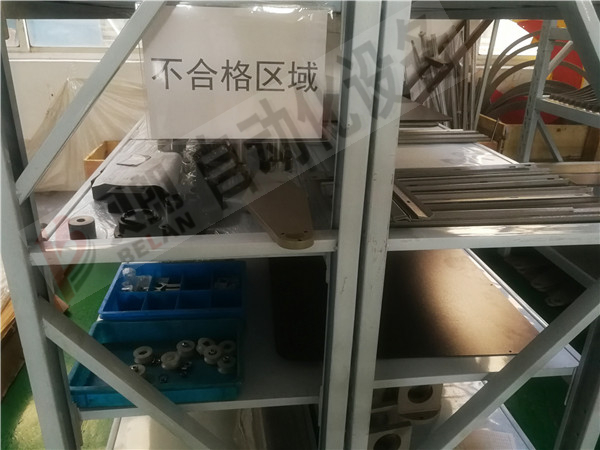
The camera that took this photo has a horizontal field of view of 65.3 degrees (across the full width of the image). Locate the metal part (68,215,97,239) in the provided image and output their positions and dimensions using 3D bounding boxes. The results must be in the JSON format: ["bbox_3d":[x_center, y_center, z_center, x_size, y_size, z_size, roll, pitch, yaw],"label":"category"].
[{"bbox_3d":[-0.416,0.012,0.902,0.046,0.043,0.046,-2,23,-8],"label":"metal part"}]

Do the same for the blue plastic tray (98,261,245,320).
[{"bbox_3d":[-0.356,0.210,1.392,0.382,0.075,0.280,-1,23,-6],"label":"blue plastic tray"}]

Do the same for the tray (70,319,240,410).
[{"bbox_3d":[-0.323,0.325,1.121,0.383,0.060,0.256,0,23,-4],"label":"tray"}]

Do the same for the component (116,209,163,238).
[{"bbox_3d":[-0.313,-0.001,0.935,0.086,0.045,0.086,-2,23,-8],"label":"component"}]

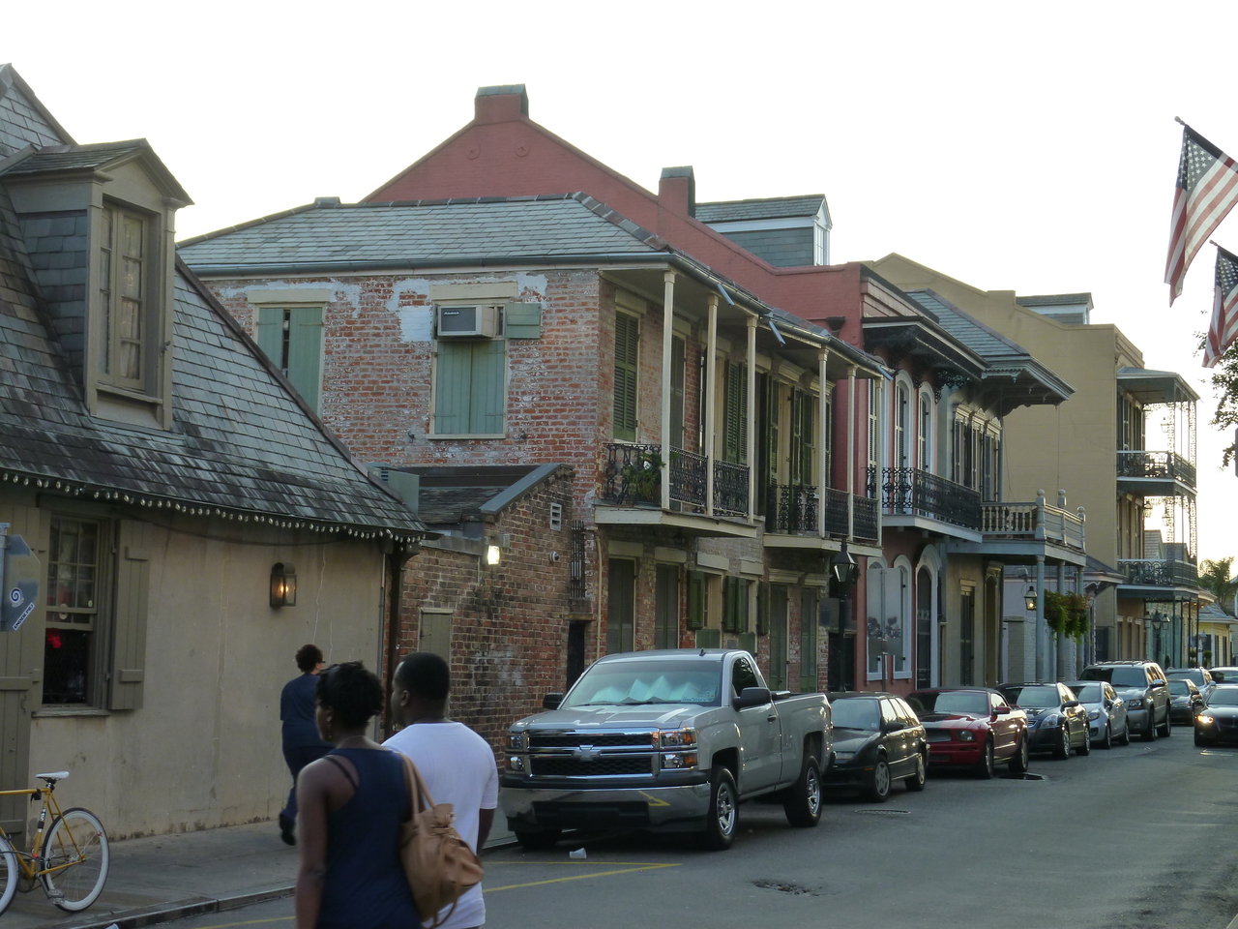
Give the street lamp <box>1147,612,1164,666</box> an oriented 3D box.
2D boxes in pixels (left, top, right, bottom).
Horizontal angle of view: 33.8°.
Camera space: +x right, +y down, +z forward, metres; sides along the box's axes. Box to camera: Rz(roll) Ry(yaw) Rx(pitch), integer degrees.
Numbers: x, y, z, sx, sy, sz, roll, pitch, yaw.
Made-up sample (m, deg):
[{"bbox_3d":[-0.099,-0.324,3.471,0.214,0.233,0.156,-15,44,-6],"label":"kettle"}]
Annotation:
[{"bbox_3d":[18.105,6.610,68.686,0.380,3.580,0.380,-1,-5,22],"label":"street lamp"}]

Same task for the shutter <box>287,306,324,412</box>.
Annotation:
[{"bbox_3d":[-4.568,-1.324,29.539,0.530,1.880,0.050,-1,-6,22],"label":"shutter"}]

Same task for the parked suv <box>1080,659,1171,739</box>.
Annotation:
[{"bbox_3d":[12.566,5.863,51.072,2.010,1.930,5.250,-1,-5,22],"label":"parked suv"}]

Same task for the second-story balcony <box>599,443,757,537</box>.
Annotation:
[{"bbox_3d":[0.934,0.450,29.836,0.990,1.130,4.190,-1,-5,22],"label":"second-story balcony"}]

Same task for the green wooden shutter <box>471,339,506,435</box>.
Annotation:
[{"bbox_3d":[-1.849,-1.091,28.804,0.515,1.303,0.050,-1,-5,22],"label":"green wooden shutter"}]

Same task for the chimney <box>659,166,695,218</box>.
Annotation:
[{"bbox_3d":[1.231,-5.658,42.662,0.600,1.050,0.470,-1,-6,22],"label":"chimney"}]

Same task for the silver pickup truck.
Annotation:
[{"bbox_3d":[0.690,2.850,21.160,2.040,1.880,5.500,-1,-6,20],"label":"silver pickup truck"}]

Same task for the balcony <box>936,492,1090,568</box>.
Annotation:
[{"bbox_3d":[9.930,1.623,50.423,2.350,1.580,6.300,-1,-6,22],"label":"balcony"}]

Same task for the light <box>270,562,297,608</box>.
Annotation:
[{"bbox_3d":[-3.271,1.171,19.860,0.160,0.460,0.240,-1,-6,22],"label":"light"}]

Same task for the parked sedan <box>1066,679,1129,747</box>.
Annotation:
[{"bbox_3d":[10.434,5.636,46.243,1.740,1.460,4.250,-1,-6,22],"label":"parked sedan"}]

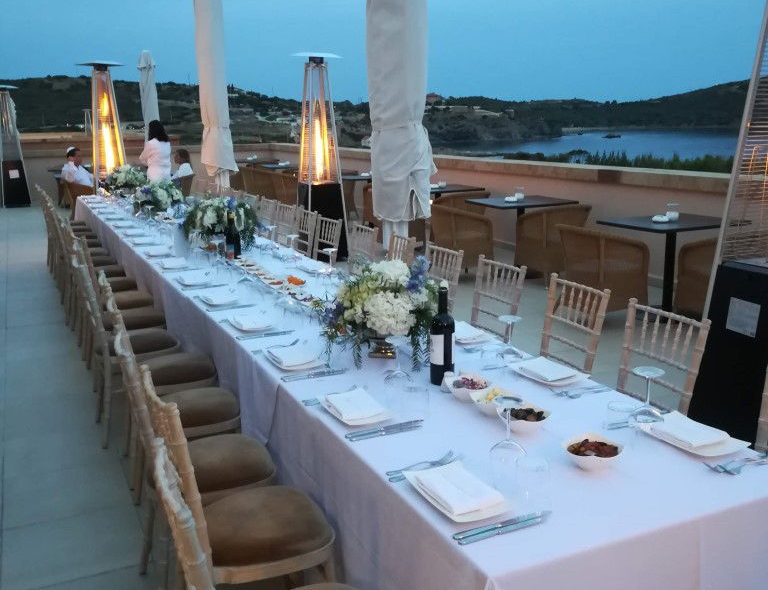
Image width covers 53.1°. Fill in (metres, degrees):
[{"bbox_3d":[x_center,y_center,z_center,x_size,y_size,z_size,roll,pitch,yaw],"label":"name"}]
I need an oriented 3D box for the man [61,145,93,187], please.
[{"bbox_3d":[-4.432,-1.573,11.549,0.720,1.270,0.550,-6,14,-25],"label":"man"}]

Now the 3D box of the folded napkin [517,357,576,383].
[{"bbox_3d":[0.507,0.241,2.440,0.128,0.022,0.188,-6,14,-26],"label":"folded napkin"}]

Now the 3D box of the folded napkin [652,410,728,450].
[{"bbox_3d":[0.750,0.336,1.908,0.125,0.025,0.175,-6,14,-25],"label":"folded napkin"}]

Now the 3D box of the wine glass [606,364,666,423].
[{"bbox_3d":[0.627,0.282,1.839,0.085,0.200,0.085,-6,14,-25],"label":"wine glass"}]

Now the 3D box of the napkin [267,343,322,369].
[{"bbox_3d":[-0.302,0.208,2.605,0.128,0.022,0.192,-6,14,-26],"label":"napkin"}]

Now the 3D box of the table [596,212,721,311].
[{"bbox_3d":[2.311,-0.223,6.250,0.820,0.750,0.820,-6,14,-25],"label":"table"}]

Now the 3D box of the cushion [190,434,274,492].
[{"bbox_3d":[-0.572,0.559,2.569,0.370,0.055,0.370,-5,14,-26],"label":"cushion"}]

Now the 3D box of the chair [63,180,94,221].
[{"bbox_3d":[-4.187,-1.225,10.979,0.600,0.740,0.600,-6,14,-26],"label":"chair"}]

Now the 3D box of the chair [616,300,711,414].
[{"bbox_3d":[0.753,0.525,2.522,0.450,0.910,0.400,-6,14,-25],"label":"chair"}]

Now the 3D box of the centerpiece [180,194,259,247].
[{"bbox_3d":[-1.011,-0.423,4.783,0.440,0.360,0.440,-5,14,-26],"label":"centerpiece"}]

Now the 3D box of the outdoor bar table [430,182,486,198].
[{"bbox_3d":[0.682,-0.983,9.889,0.980,0.760,0.820,-6,14,-25],"label":"outdoor bar table"}]

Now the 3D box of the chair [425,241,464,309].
[{"bbox_3d":[0.118,0.203,4.075,0.440,0.910,0.400,-6,14,-25],"label":"chair"}]

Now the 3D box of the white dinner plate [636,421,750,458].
[{"bbox_3d":[0.766,0.350,1.920,0.168,0.028,0.225,-6,14,-25],"label":"white dinner plate"}]

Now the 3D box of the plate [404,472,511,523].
[{"bbox_3d":[0.156,0.418,1.619,0.158,0.026,0.215,-6,14,-25],"label":"plate"}]

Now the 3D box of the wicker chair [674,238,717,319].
[{"bbox_3d":[2.831,-0.122,6.219,0.590,0.780,0.590,-7,14,-31],"label":"wicker chair"}]

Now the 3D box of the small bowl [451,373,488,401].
[{"bbox_3d":[0.241,0.277,2.263,0.107,0.056,0.113,0,13,0],"label":"small bowl"}]

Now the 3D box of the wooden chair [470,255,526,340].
[{"bbox_3d":[0.393,0.303,3.800,0.440,0.920,0.405,-4,13,-22],"label":"wooden chair"}]

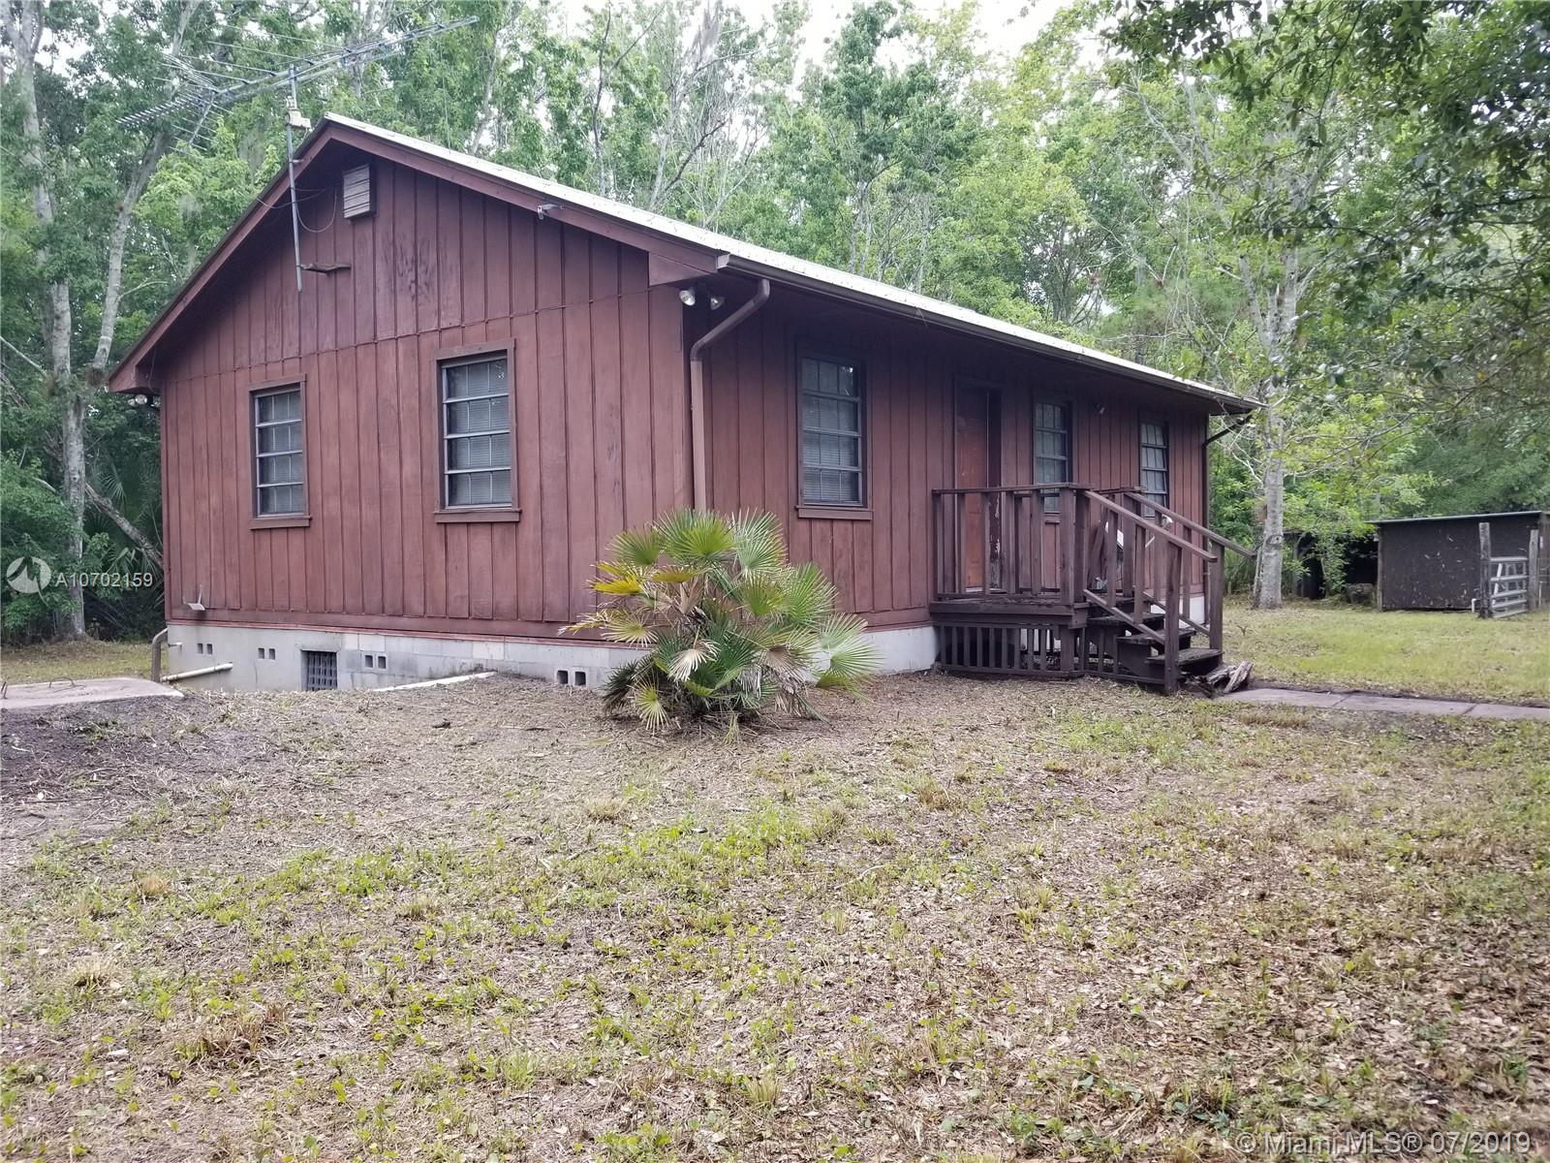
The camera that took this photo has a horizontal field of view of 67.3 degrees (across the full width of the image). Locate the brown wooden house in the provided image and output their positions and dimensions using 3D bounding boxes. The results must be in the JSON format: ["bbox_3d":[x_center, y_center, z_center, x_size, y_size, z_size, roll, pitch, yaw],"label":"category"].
[{"bbox_3d":[0.372,-1.700,14.294,10.500,5.040,11.650,1,2,38],"label":"brown wooden house"}]

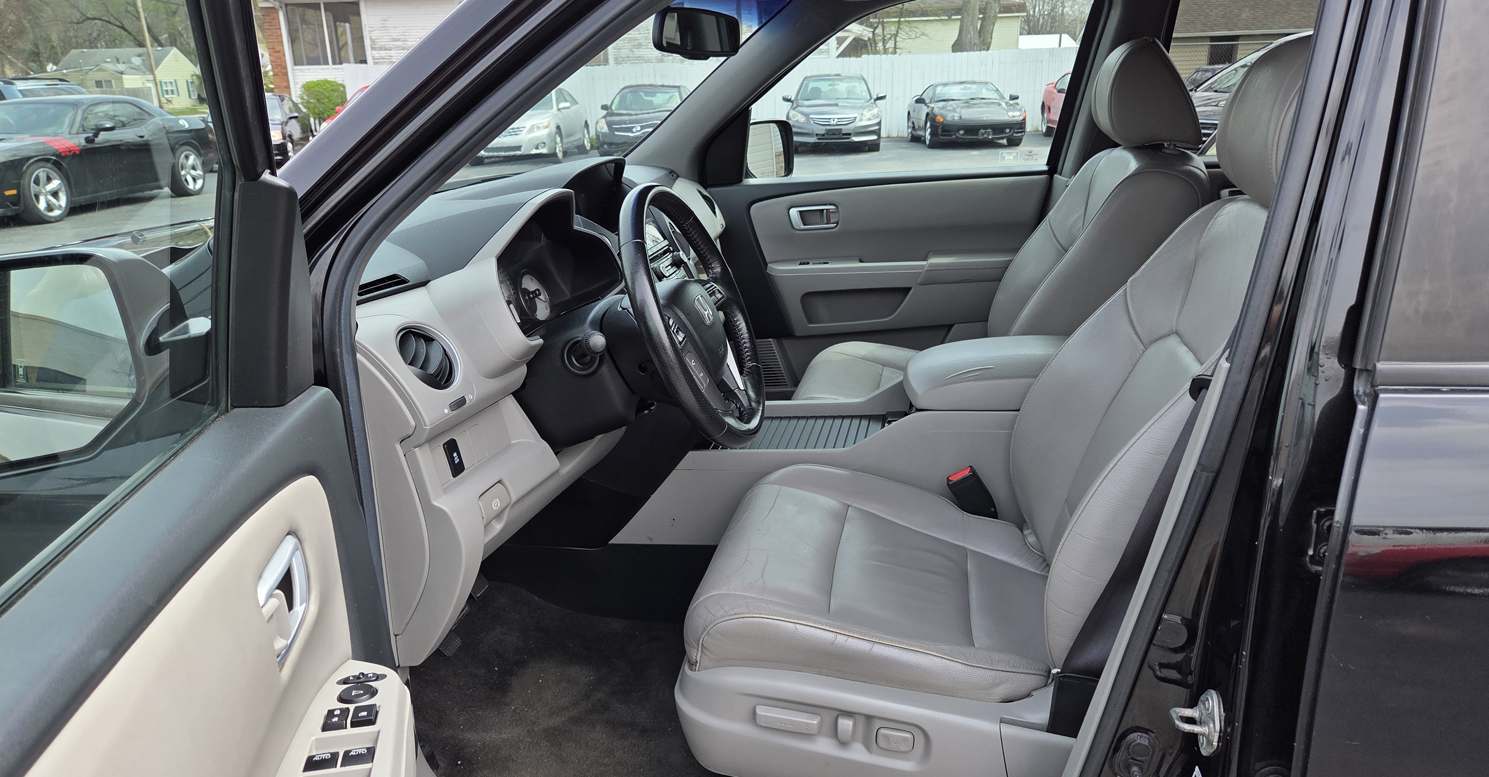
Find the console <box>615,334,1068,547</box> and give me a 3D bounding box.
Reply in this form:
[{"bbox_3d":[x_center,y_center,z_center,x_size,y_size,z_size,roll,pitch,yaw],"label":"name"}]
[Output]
[{"bbox_3d":[0.226,0.081,1.781,0.920,0.380,0.300,2,18,11],"label":"console"}]

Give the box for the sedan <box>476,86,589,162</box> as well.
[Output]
[{"bbox_3d":[-4.190,-5.300,19.620,1.820,1.465,4.810,-1,17,2],"label":"sedan"}]

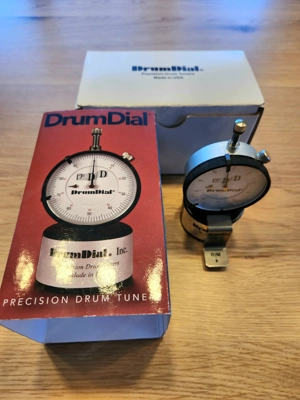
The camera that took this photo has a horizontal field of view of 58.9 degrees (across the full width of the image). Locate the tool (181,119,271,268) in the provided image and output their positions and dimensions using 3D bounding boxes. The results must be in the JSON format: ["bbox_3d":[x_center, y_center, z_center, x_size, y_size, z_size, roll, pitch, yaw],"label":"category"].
[{"bbox_3d":[0.051,-0.005,0.185,0.058,0.105,0.068,-1,56,-1],"label":"tool"}]

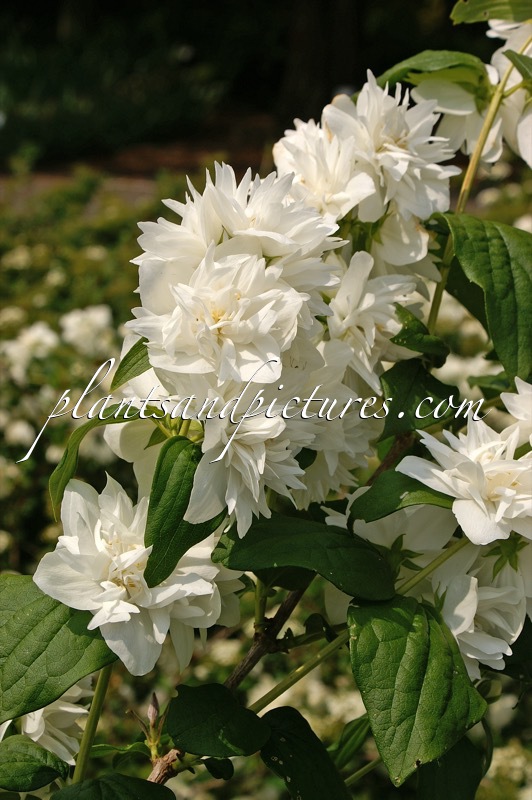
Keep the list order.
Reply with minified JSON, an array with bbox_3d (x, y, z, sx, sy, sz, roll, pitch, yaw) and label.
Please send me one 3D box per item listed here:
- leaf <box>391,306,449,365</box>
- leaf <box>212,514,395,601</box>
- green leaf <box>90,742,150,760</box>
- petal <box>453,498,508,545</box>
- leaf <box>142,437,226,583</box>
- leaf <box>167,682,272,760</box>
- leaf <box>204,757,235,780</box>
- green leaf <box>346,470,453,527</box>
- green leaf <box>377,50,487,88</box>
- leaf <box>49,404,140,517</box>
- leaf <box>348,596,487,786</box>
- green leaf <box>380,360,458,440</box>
[{"bbox_3d":[0.052,-0.022,0.566,0.018,0.009,0.017,7,34,-28],"label":"leaf"},{"bbox_3d":[0.012,0.051,0.539,0.058,0.013,0.029,13,45,12],"label":"leaf"},{"bbox_3d":[-0.050,0.119,0.566,0.020,0.005,0.012,-3,18,-15],"label":"green leaf"},{"bbox_3d":[0.069,0.039,0.534,0.018,0.017,0.005,-4,-30,-5],"label":"petal"},{"bbox_3d":[-0.024,0.033,0.490,0.022,0.046,0.017,10,-6,14],"label":"leaf"},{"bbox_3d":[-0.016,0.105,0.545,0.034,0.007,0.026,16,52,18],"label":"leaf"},{"bbox_3d":[-0.015,0.122,0.550,0.011,0.004,0.009,22,59,21],"label":"leaf"},{"bbox_3d":[0.044,0.033,0.545,0.035,0.009,0.019,-12,44,-15],"label":"green leaf"},{"bbox_3d":[0.055,-0.113,0.576,0.042,0.009,0.025,-12,24,-12],"label":"green leaf"},{"bbox_3d":[-0.051,0.019,0.505,0.014,0.043,0.021,40,0,-12],"label":"leaf"},{"bbox_3d":[0.048,0.093,0.534,0.042,0.059,0.014,7,-15,2],"label":"leaf"},{"bbox_3d":[0.048,0.001,0.530,0.025,0.029,0.014,31,9,4],"label":"green leaf"}]

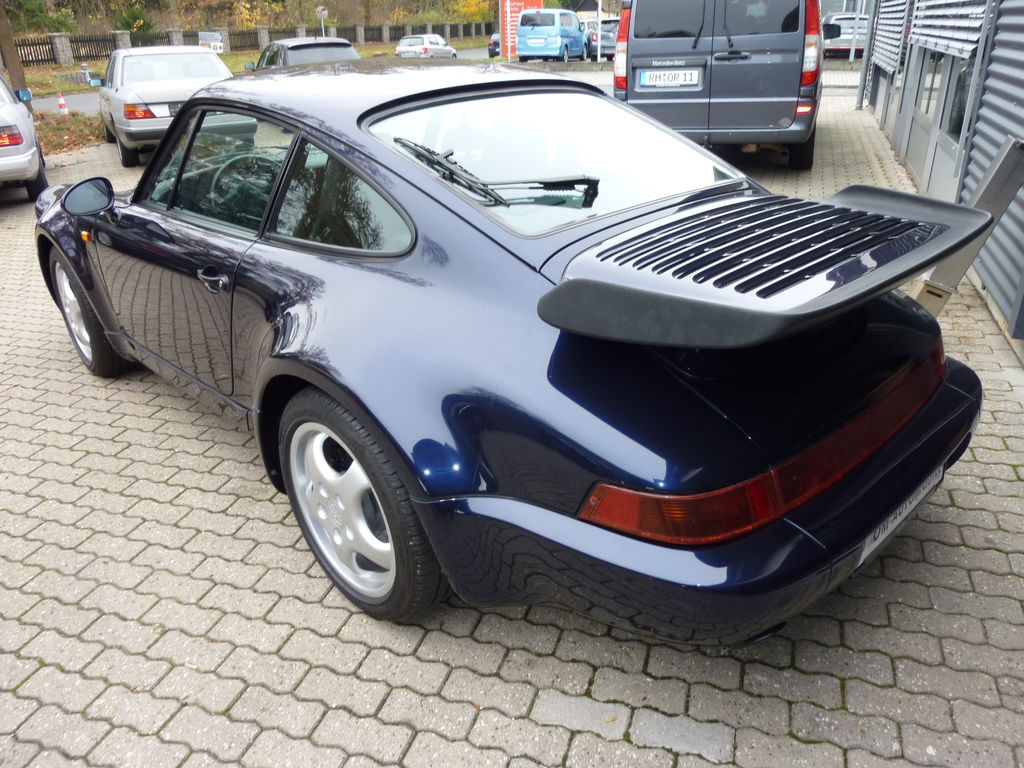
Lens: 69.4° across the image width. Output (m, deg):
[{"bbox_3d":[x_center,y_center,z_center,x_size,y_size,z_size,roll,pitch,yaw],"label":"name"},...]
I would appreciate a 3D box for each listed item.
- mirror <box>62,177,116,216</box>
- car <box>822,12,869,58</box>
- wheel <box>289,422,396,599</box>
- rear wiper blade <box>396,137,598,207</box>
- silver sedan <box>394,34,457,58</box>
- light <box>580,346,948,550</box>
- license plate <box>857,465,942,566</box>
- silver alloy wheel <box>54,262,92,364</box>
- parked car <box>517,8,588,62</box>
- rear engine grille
[{"bbox_3d":[-1.480,-0.647,2.568,0.172,0.122,0.110,-23,32,-38],"label":"mirror"},{"bbox_3d":[13.400,-14.100,30.100,1.800,1.520,4.500,3,25,12],"label":"car"},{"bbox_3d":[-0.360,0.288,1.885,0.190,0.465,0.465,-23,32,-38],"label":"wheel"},{"bbox_3d":[-0.034,-0.553,1.854,0.330,0.070,0.390,-23,53,-38],"label":"rear wiper blade"},{"bbox_3d":[-4.130,-16.300,36.200,1.670,1.450,4.000,5,26,15],"label":"silver sedan"},{"bbox_3d":[0.738,0.036,1.718,1.460,0.150,0.270,-23,32,-38],"label":"light"},{"bbox_3d":[0.875,0.252,1.666,0.510,0.110,0.015,-23,37,-38],"label":"license plate"},{"bbox_3d":[-1.915,-0.352,3.413,0.175,0.465,0.465,-23,32,-38],"label":"silver alloy wheel"},{"bbox_3d":[1.700,-14.150,30.100,1.700,1.860,4.400,6,26,18],"label":"parked car"},{"bbox_3d":[0.598,-0.337,1.703,0.780,0.060,0.440,-23,32,-38],"label":"rear engine grille"}]

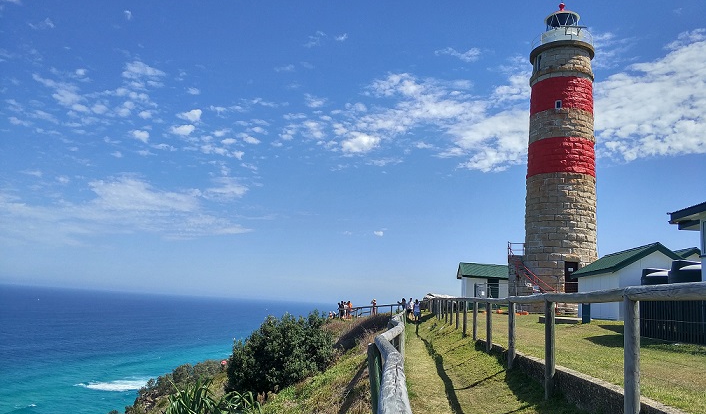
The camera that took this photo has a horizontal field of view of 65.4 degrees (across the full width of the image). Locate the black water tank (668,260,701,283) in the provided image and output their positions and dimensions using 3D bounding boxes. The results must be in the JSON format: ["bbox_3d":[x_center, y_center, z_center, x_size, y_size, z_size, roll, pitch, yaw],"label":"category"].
[{"bbox_3d":[9.742,2.374,14.547,2.300,1.950,2.300,-3,-12,33],"label":"black water tank"}]

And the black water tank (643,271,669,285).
[{"bbox_3d":[10.543,2.950,17.546,2.300,1.950,2.300,-2,-12,31],"label":"black water tank"}]

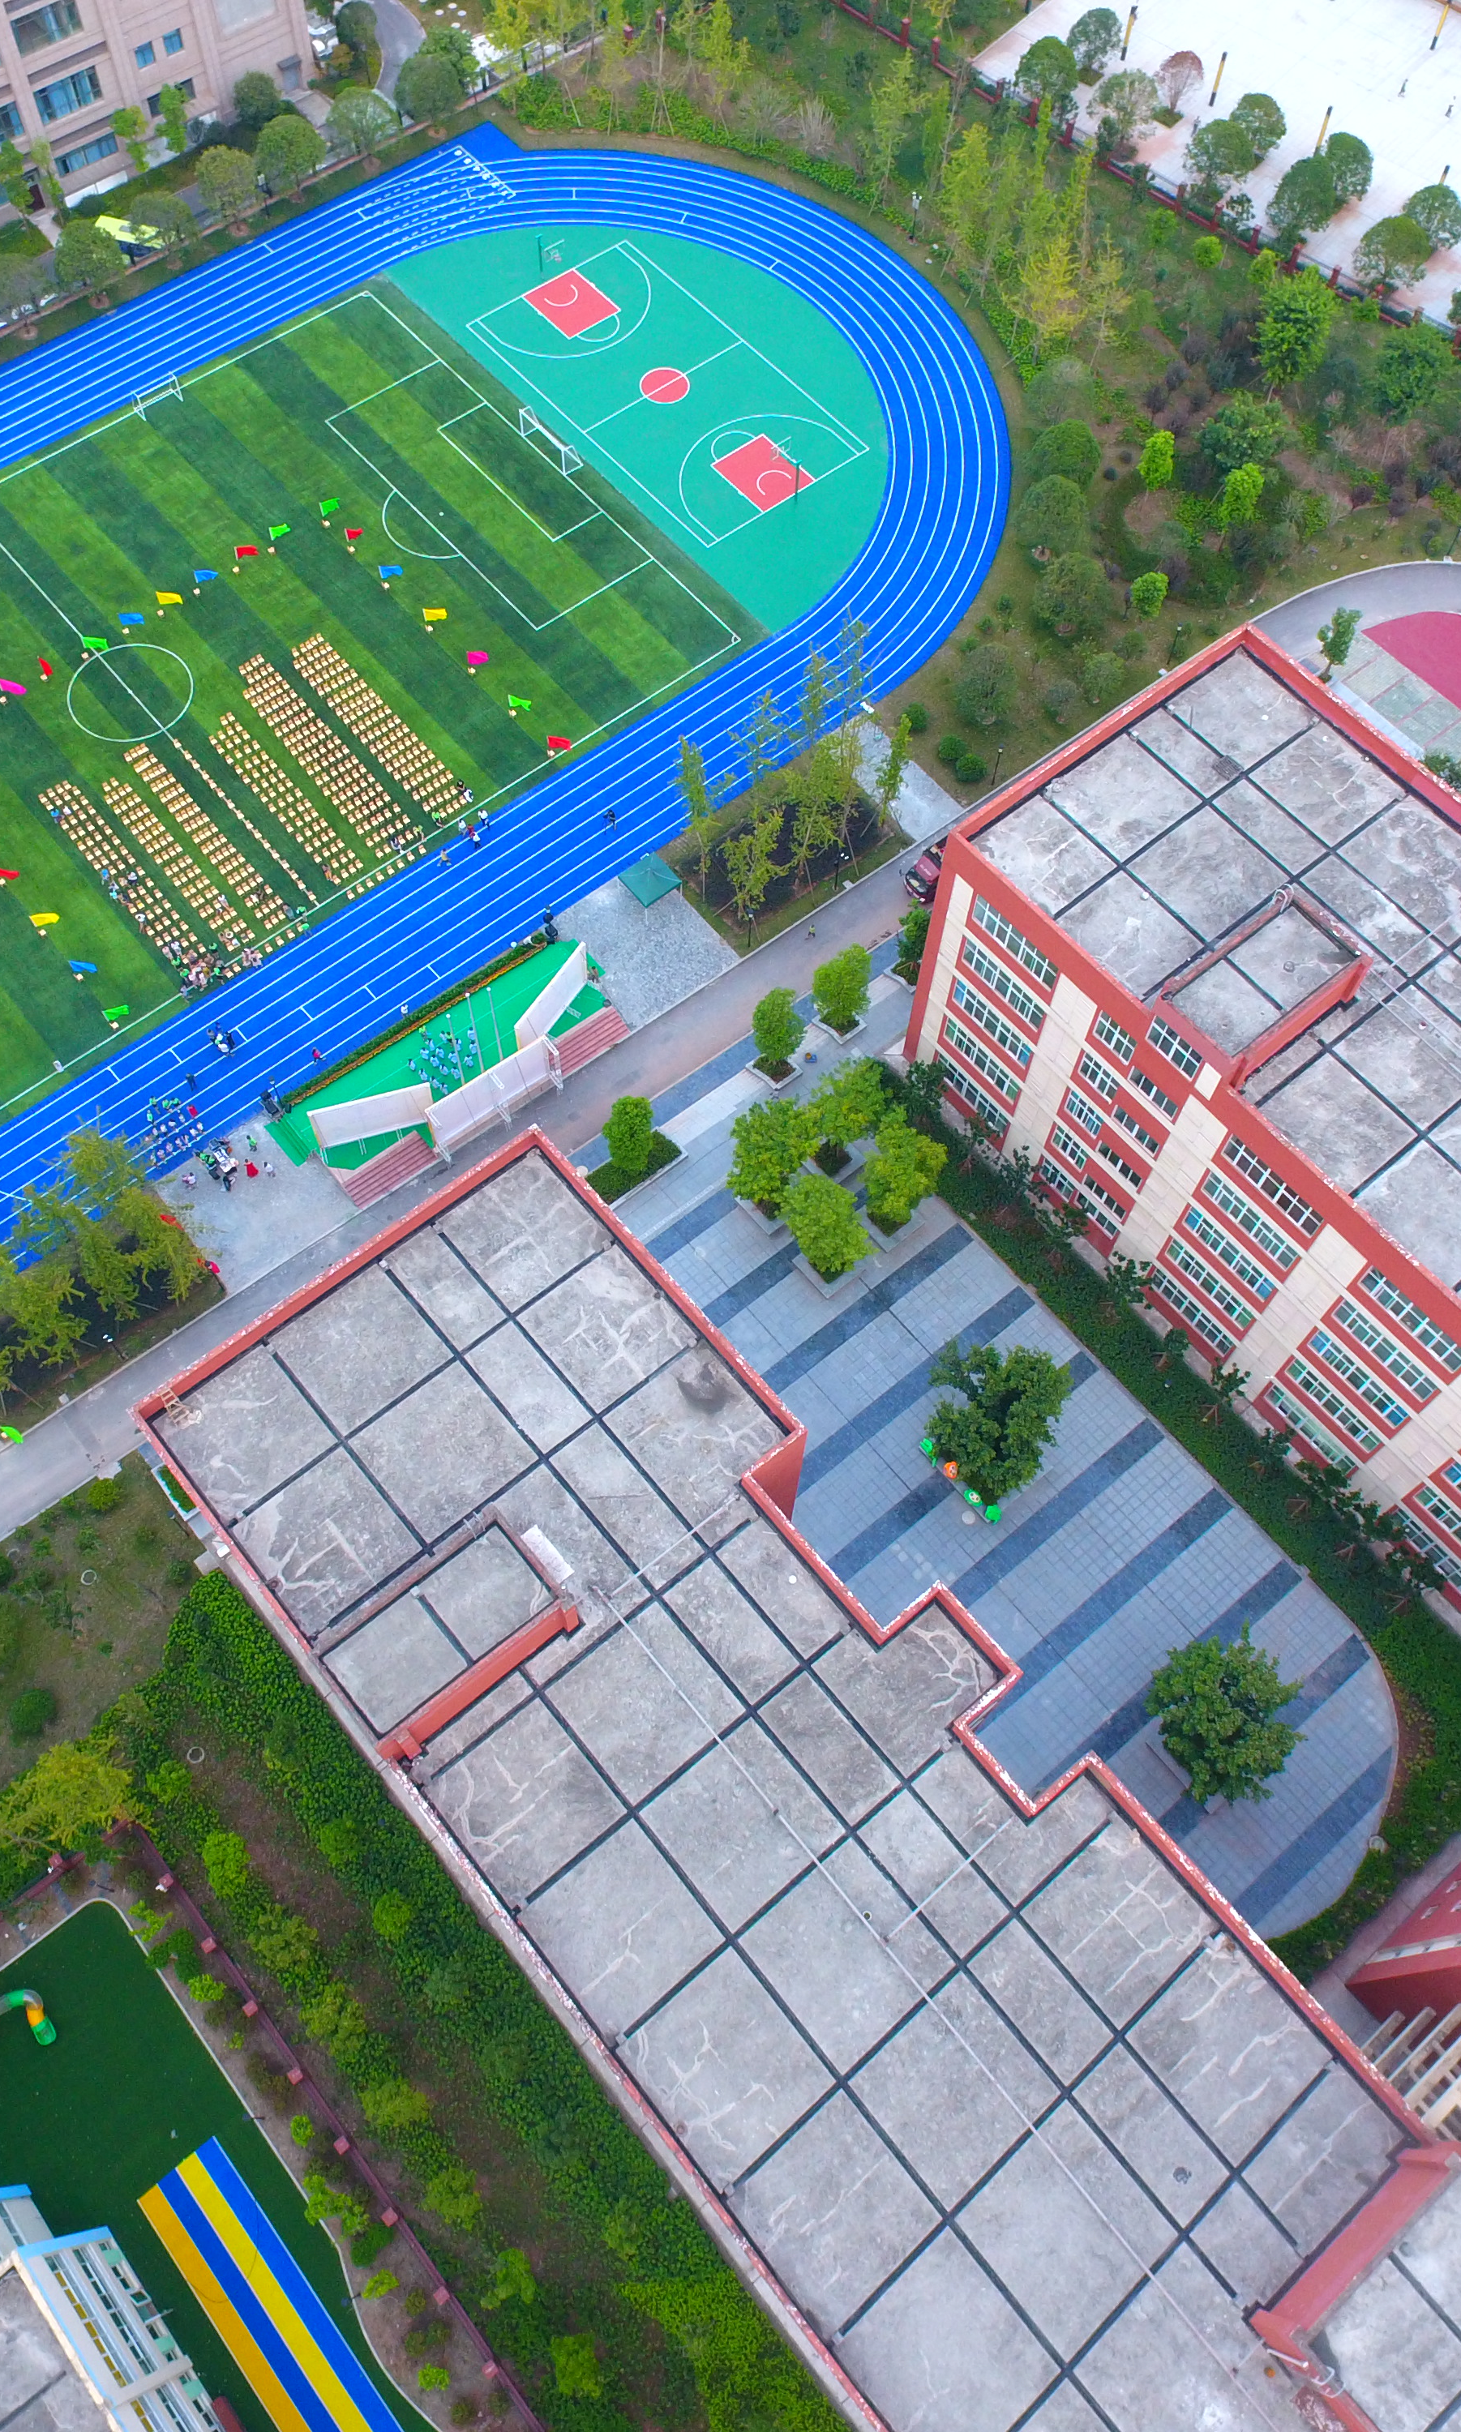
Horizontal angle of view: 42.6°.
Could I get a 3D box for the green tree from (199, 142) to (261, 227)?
[{"bbox_3d":[-37.519,-76.777,140.354,4.390,6.490,4.390,1,64,-2],"label":"green tree"}]

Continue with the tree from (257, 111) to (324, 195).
[{"bbox_3d":[-33.370,-80.330,142.270,4.900,6.700,4.900,4,64,0],"label":"tree"}]

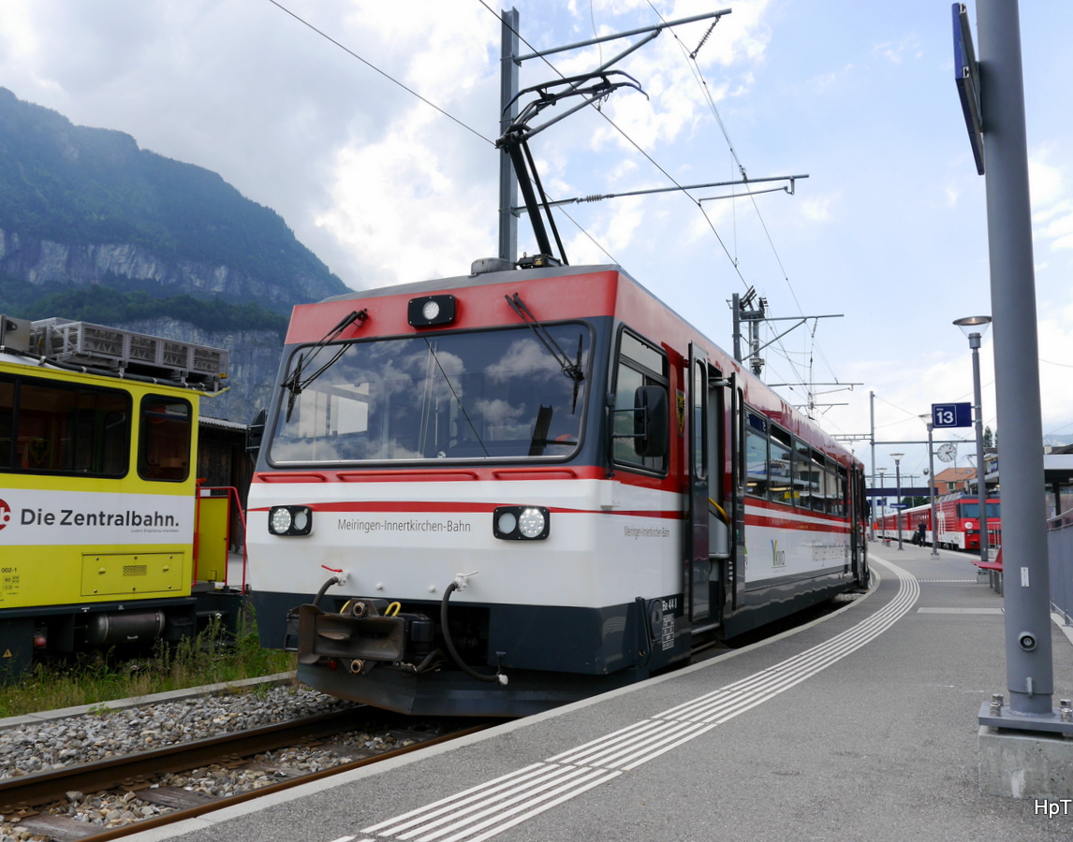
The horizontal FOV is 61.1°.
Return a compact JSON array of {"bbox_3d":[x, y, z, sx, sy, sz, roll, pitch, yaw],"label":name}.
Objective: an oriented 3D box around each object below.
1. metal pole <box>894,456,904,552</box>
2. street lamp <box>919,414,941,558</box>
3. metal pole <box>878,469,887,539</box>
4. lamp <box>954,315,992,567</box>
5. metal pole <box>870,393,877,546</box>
[{"bbox_3d":[20.016,4.541,50.118,0.190,5.120,0.190,1,-7,0],"label":"metal pole"},{"bbox_3d":[15.134,2.459,34.658,0.800,5.450,0.800,1,-7,0],"label":"street lamp"},{"bbox_3d":[25.109,6.125,65.823,0.200,5.270,0.200,1,-7,0],"label":"metal pole"},{"bbox_3d":[9.201,0.401,18.921,0.800,5.330,0.800,1,-7,0],"label":"lamp"},{"bbox_3d":[26.812,3.610,72.241,0.260,12.000,0.260,1,-7,0],"label":"metal pole"}]

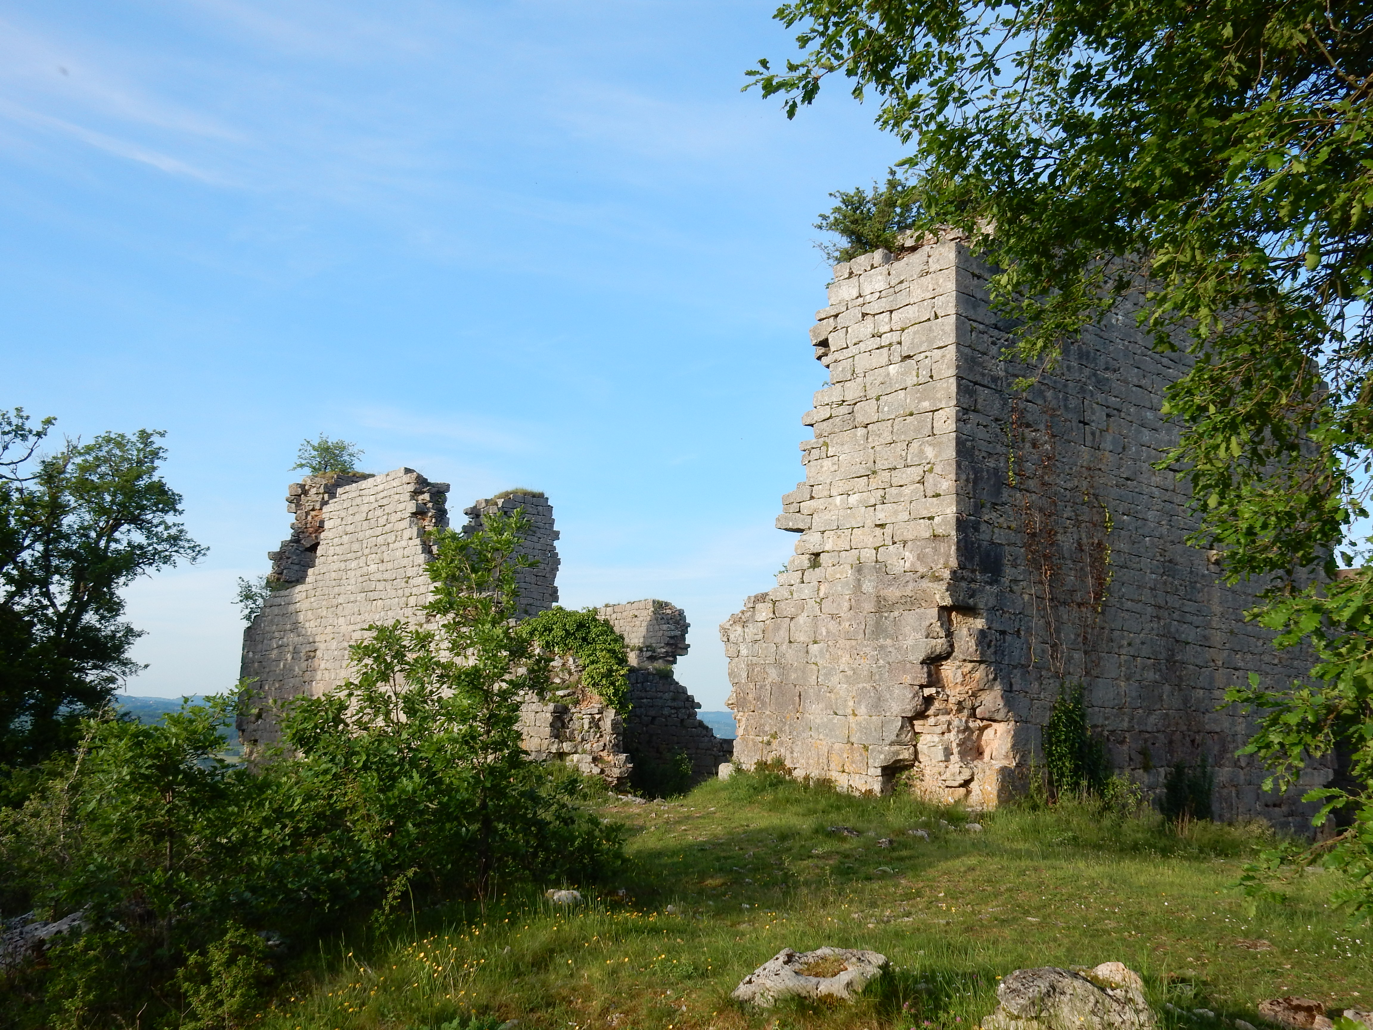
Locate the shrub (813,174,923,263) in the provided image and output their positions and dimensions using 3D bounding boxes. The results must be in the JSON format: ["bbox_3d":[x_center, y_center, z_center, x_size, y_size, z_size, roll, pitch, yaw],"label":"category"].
[{"bbox_3d":[3.261,-5.289,21.218,1.911,1.377,1.600,2,-10,0],"label":"shrub"}]

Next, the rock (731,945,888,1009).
[{"bbox_3d":[0.642,2.530,6.595,0.810,0.230,0.580,2,-10,0],"label":"rock"}]

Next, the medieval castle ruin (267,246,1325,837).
[{"bbox_3d":[0.253,2.294,31.884,13.300,10.000,26.500,11,-13,-40],"label":"medieval castle ruin"}]

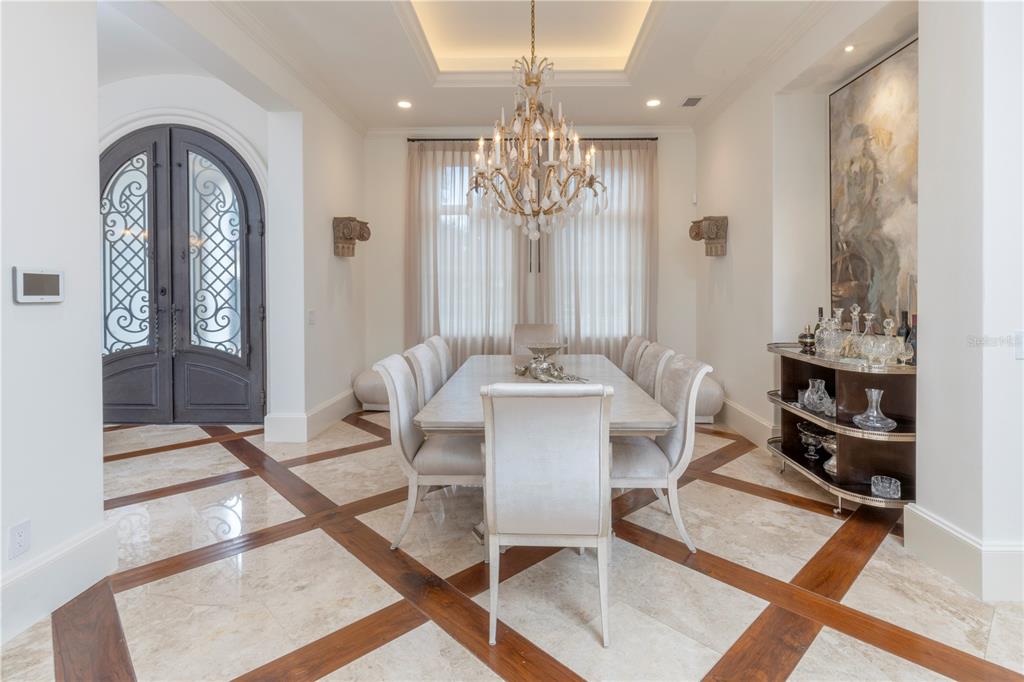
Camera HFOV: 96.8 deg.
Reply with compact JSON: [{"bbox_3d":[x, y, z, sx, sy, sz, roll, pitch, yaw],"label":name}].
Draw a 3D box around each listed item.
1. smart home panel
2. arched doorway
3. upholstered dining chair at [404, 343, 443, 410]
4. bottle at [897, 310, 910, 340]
[{"bbox_3d":[-1.940,-0.226,1.870,0.024,0.136,0.180,0,5,2],"label":"smart home panel"},{"bbox_3d":[-3.522,-0.693,4.705,1.924,3.093,0.169,0,3,3],"label":"arched doorway"},{"bbox_3d":[-0.382,0.514,3.157,0.616,0.993,0.506,0,3,3],"label":"upholstered dining chair"},{"bbox_3d":[2.362,-0.019,2.740,0.082,0.316,0.082,0,3,3],"label":"bottle"}]

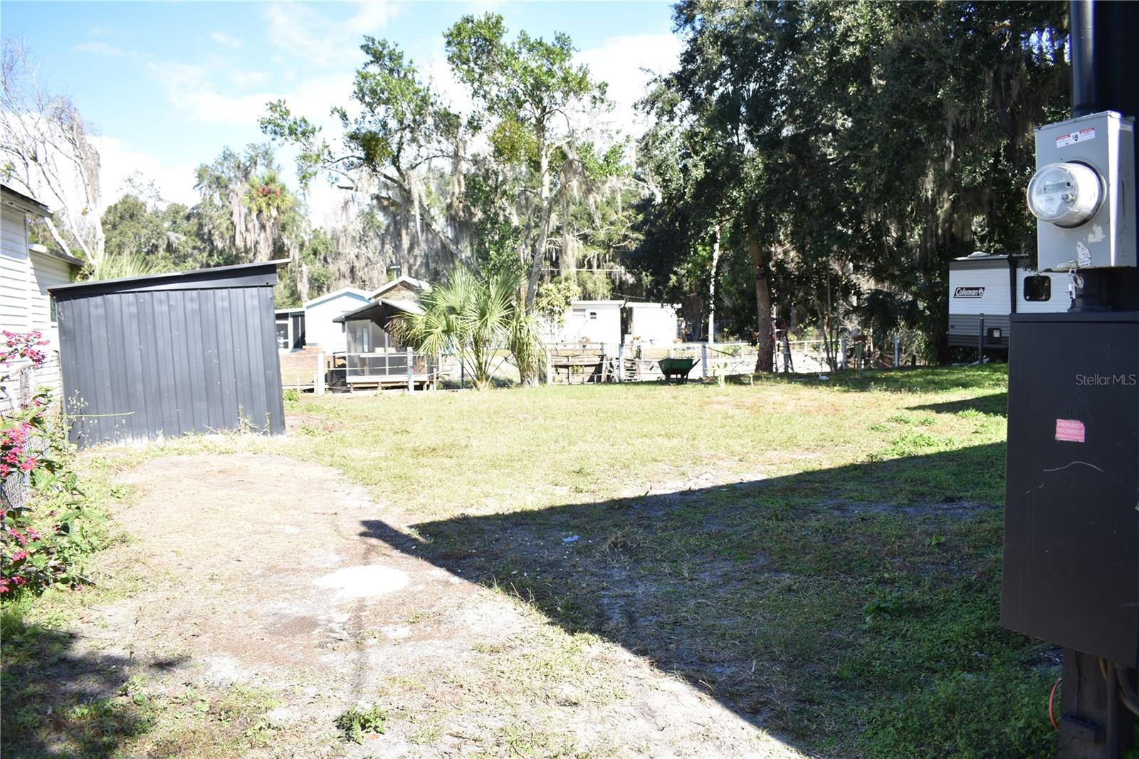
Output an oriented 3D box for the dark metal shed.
[{"bbox_3d":[-6.348,-0.437,14.184,3.300,2.600,2.600,-4,4,-18],"label":"dark metal shed"}]

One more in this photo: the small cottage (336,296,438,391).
[{"bbox_3d":[-6.631,-1.237,30.670,3.200,3.100,4.200,-1,3,-18],"label":"small cottage"}]

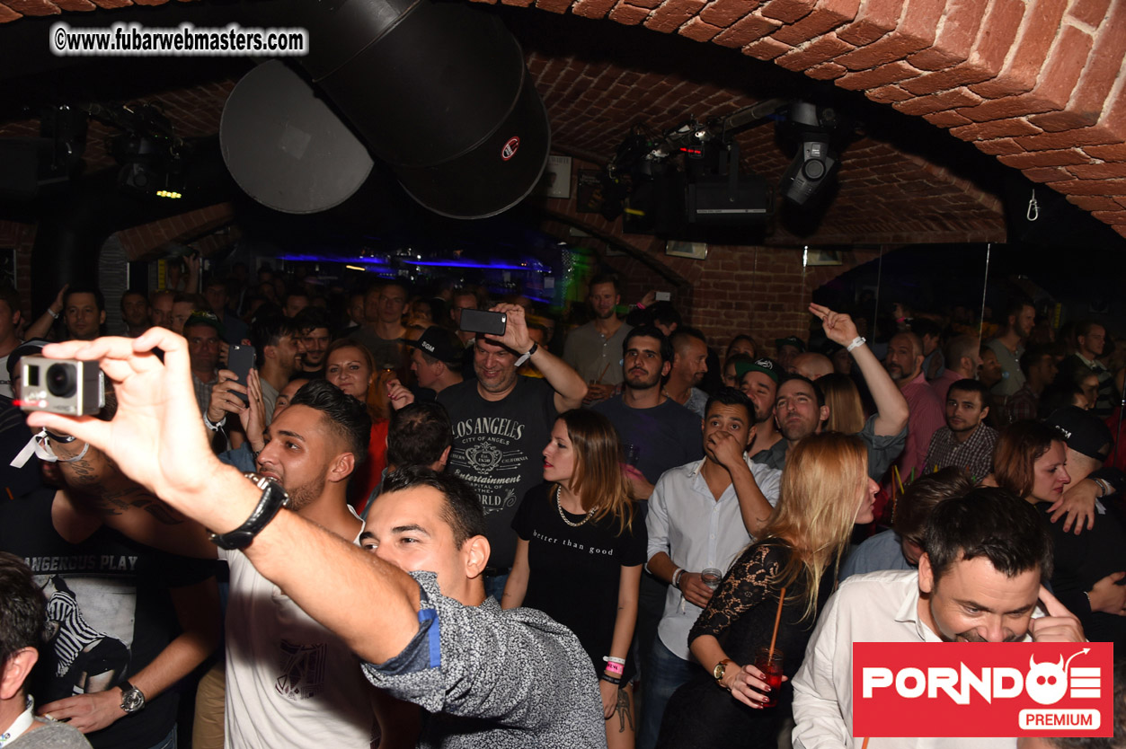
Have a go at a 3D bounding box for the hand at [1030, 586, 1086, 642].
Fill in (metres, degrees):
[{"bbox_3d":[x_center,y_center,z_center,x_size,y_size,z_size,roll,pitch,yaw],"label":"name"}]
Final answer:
[{"bbox_3d":[0.718,0.375,1.270,0.085,0.150,0.085,0,8,-18],"label":"hand"}]

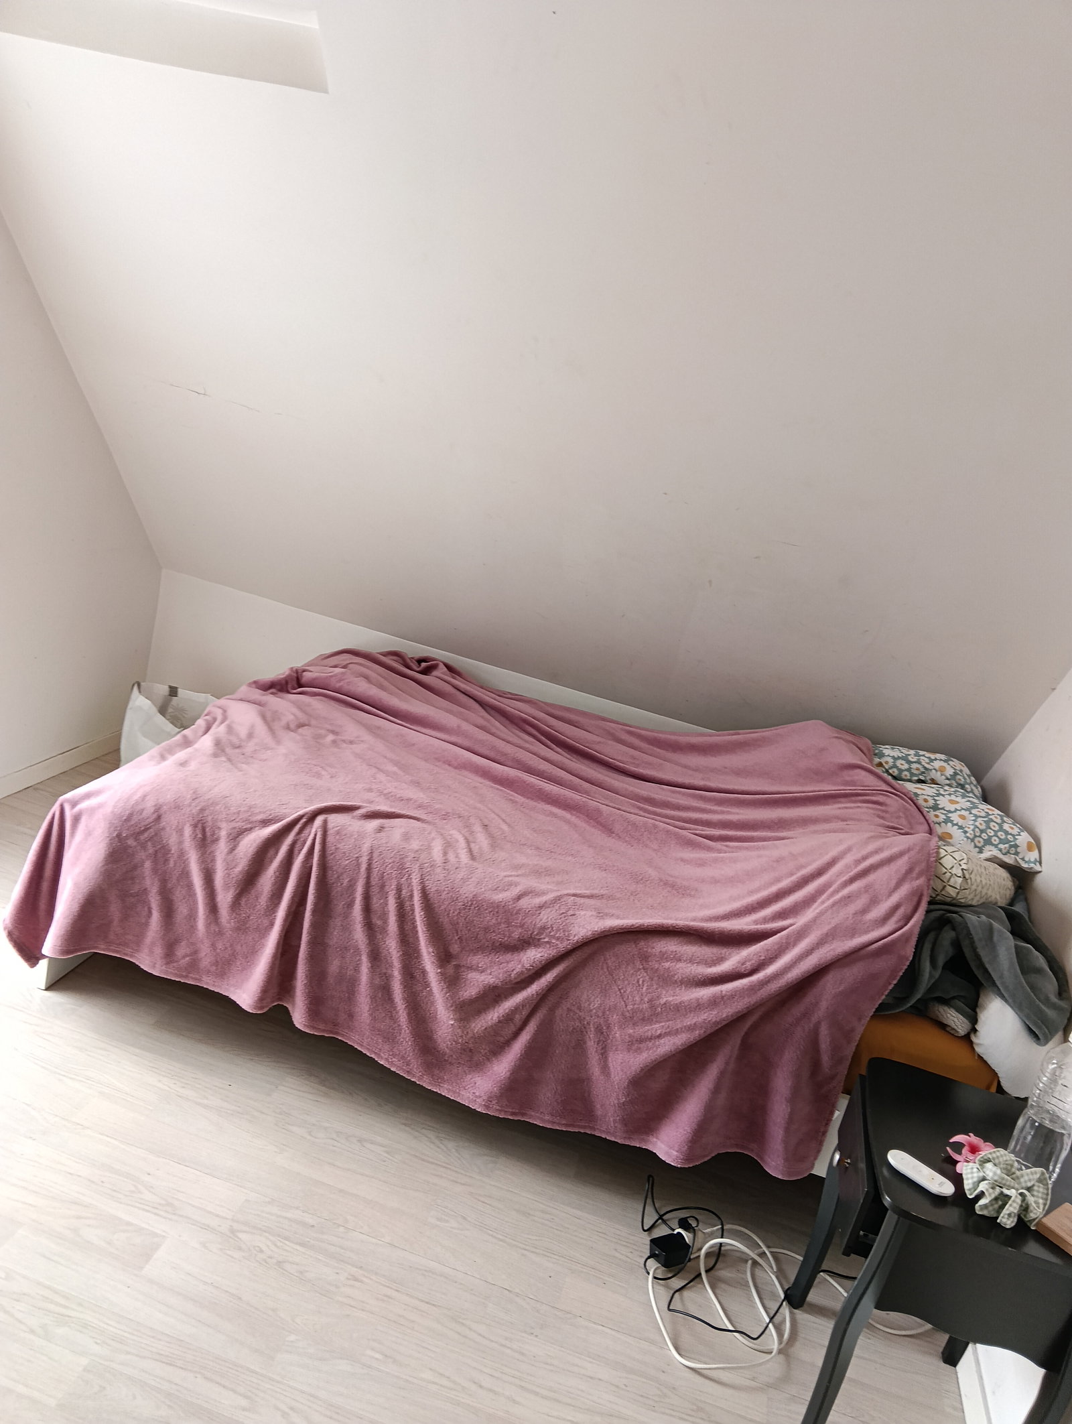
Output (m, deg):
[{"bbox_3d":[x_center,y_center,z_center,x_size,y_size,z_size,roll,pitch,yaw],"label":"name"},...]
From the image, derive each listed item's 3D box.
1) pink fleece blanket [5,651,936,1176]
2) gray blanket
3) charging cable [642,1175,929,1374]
[{"bbox_3d":[0.002,0.329,2.866,2.090,0.730,1.530,16,15,8],"label":"pink fleece blanket"},{"bbox_3d":[0.923,0.528,2.368,0.375,0.290,0.500,16,15,8],"label":"gray blanket"},{"bbox_3d":[0.488,1.114,2.049,0.610,0.075,0.440,16,15,8],"label":"charging cable"}]

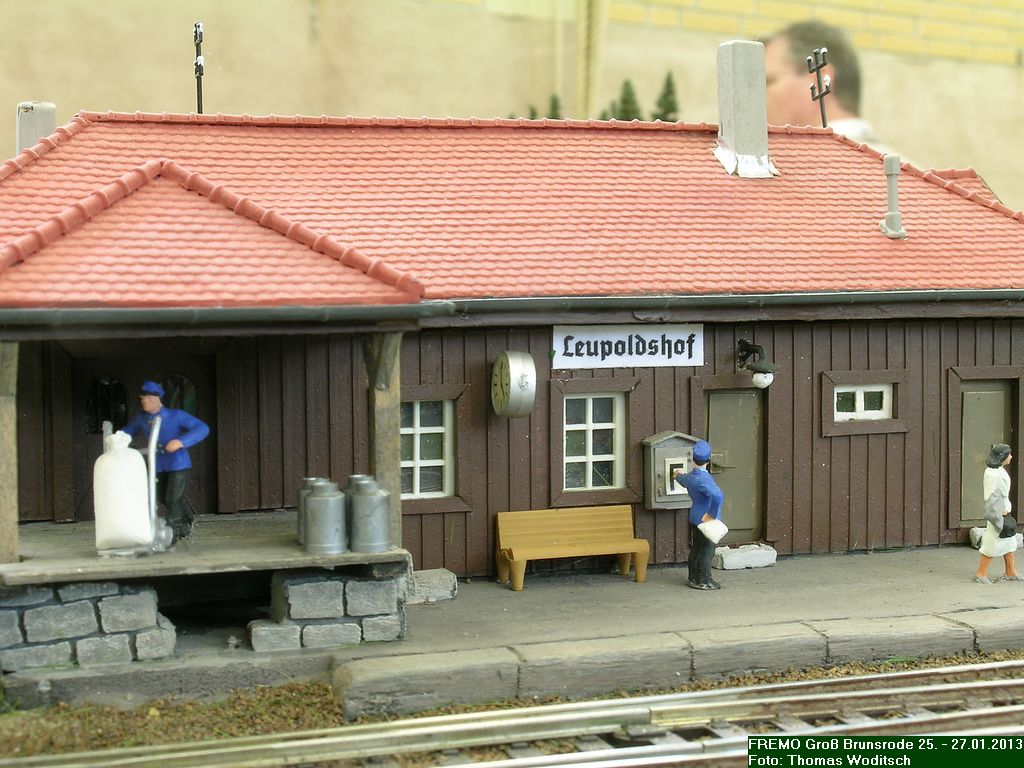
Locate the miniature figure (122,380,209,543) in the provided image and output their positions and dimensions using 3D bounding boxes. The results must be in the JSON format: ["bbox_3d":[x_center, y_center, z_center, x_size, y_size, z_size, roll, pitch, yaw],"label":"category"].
[{"bbox_3d":[-0.042,0.009,0.202,0.009,0.019,0.007,3,5,38],"label":"miniature figure"}]

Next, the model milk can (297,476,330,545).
[{"bbox_3d":[-0.023,0.015,0.199,0.005,0.008,0.005,0,4,0],"label":"model milk can"}]

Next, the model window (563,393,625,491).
[{"bbox_3d":[0.012,0.008,0.242,0.010,0.014,0.002,-2,4,-16],"label":"model window"}]

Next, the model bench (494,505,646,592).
[{"bbox_3d":[0.009,0.023,0.234,0.020,0.010,0.008,-2,4,-16],"label":"model bench"}]

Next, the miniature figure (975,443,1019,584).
[{"bbox_3d":[0.067,0.018,0.231,0.007,0.019,0.005,-1,4,-12],"label":"miniature figure"}]

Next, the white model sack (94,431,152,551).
[{"bbox_3d":[-0.045,0.012,0.195,0.006,0.013,0.005,1,4,23],"label":"white model sack"}]

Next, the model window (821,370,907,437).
[{"bbox_3d":[0.053,0.003,0.253,0.014,0.010,0.003,-2,4,-16],"label":"model window"}]

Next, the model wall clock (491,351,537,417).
[{"bbox_3d":[0.000,0.000,0.232,0.004,0.009,0.009,-2,4,-16],"label":"model wall clock"}]

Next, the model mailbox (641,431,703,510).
[{"bbox_3d":[0.023,0.012,0.243,0.008,0.011,0.004,-2,4,-16],"label":"model mailbox"}]

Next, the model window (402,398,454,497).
[{"bbox_3d":[-0.013,0.009,0.235,0.009,0.014,0.002,-2,4,-16],"label":"model window"}]

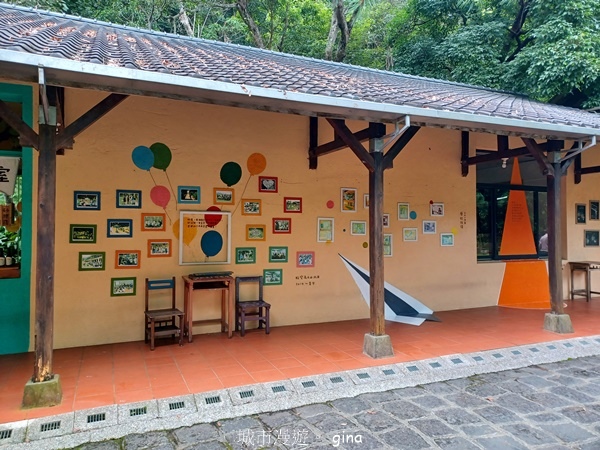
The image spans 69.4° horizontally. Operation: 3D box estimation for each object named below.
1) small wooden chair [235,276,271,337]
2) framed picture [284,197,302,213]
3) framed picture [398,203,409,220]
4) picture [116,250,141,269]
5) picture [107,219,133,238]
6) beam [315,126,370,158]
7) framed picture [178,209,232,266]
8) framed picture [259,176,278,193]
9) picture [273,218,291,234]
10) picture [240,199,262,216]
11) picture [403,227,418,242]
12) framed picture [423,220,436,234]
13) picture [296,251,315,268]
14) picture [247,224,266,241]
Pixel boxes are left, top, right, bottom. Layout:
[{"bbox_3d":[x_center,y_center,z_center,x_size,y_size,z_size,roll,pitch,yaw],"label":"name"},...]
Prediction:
[{"bbox_3d":[-0.664,1.107,6.023,0.410,0.745,0.385,0,-1,-23],"label":"small wooden chair"},{"bbox_3d":[-0.096,-0.290,6.427,0.288,0.227,0.028,0,-1,-23],"label":"framed picture"},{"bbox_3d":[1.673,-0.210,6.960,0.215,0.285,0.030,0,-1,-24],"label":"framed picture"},{"bbox_3d":[-2.185,0.444,5.517,0.294,0.233,0.028,0,-1,-23],"label":"picture"},{"bbox_3d":[-2.289,0.043,5.503,0.297,0.237,0.020,0,-1,-23],"label":"picture"},{"bbox_3d":[0.562,-1.095,5.759,0.110,0.110,1.717,0,-1,-23],"label":"beam"},{"bbox_3d":[-1.325,0.188,6.127,0.724,0.758,0.035,1,-2,-25],"label":"framed picture"},{"bbox_3d":[-0.469,-0.605,6.552,0.308,0.241,0.025,1,-2,-25],"label":"framed picture"},{"bbox_3d":[-0.269,0.020,6.625,0.310,0.239,0.025,1,-2,-25],"label":"picture"},{"bbox_3d":[-0.656,-0.234,5.932,0.284,0.223,0.030,0,-1,-24],"label":"picture"},{"bbox_3d":[1.861,0.169,7.264,0.279,0.224,0.028,0,-1,-23],"label":"picture"},{"bbox_3d":[2.360,0.050,7.852,0.300,0.239,0.025,1,-2,-25],"label":"framed picture"},{"bbox_3d":[0.087,0.500,6.242,0.286,0.226,0.030,0,-1,-24],"label":"picture"},{"bbox_3d":[-0.597,0.111,5.949,0.284,0.225,0.030,0,-1,-24],"label":"picture"}]

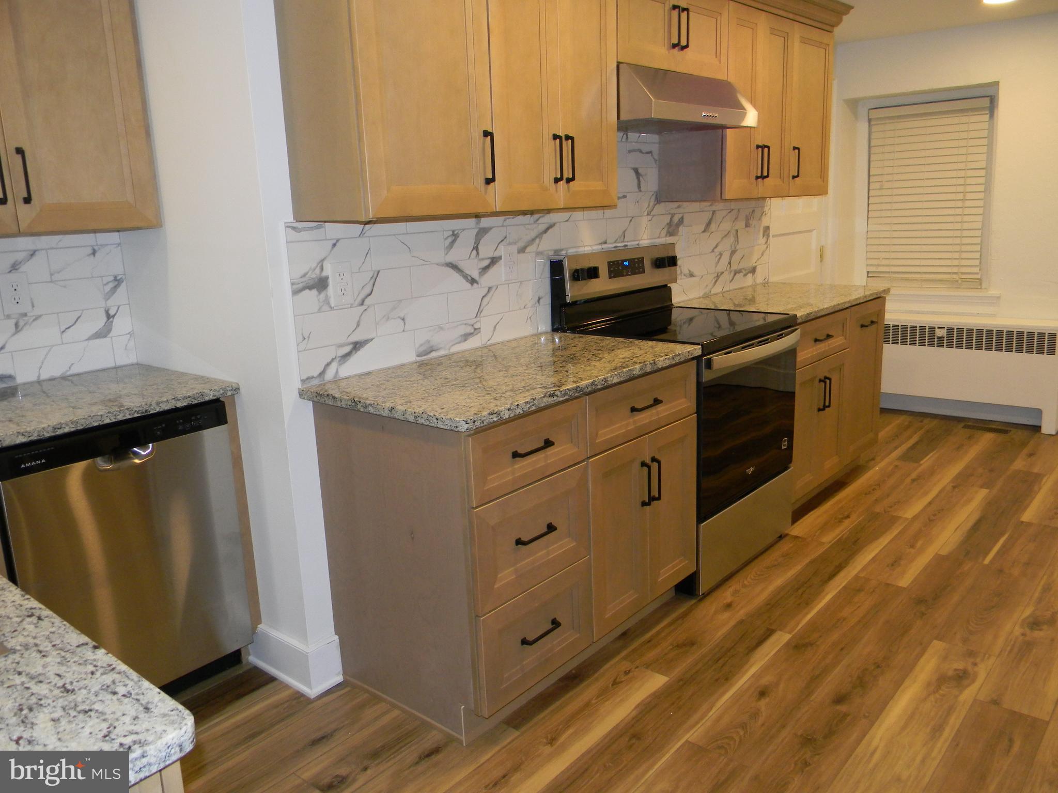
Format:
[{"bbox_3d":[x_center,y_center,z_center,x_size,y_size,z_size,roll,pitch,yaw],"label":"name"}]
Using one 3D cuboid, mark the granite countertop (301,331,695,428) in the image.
[{"bbox_3d":[-0.033,-0.077,2.617,0.642,0.032,1.118,9,17,39],"label":"granite countertop"}]

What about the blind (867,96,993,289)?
[{"bbox_3d":[2.483,-1.262,5.400,0.712,1.131,0.060,9,17,39],"label":"blind"}]

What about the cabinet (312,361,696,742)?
[{"bbox_3d":[-0.009,0.363,2.729,0.640,0.877,1.081,9,17,39],"label":"cabinet"}]

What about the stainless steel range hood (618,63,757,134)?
[{"bbox_3d":[0.470,-1.090,3.179,0.458,0.178,0.759,9,17,39],"label":"stainless steel range hood"}]

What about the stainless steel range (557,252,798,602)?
[{"bbox_3d":[0.606,0.027,3.365,0.677,1.197,0.762,9,17,39],"label":"stainless steel range"}]

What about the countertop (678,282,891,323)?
[{"bbox_3d":[1.179,-0.448,4.006,0.642,0.032,1.107,9,17,39],"label":"countertop"}]

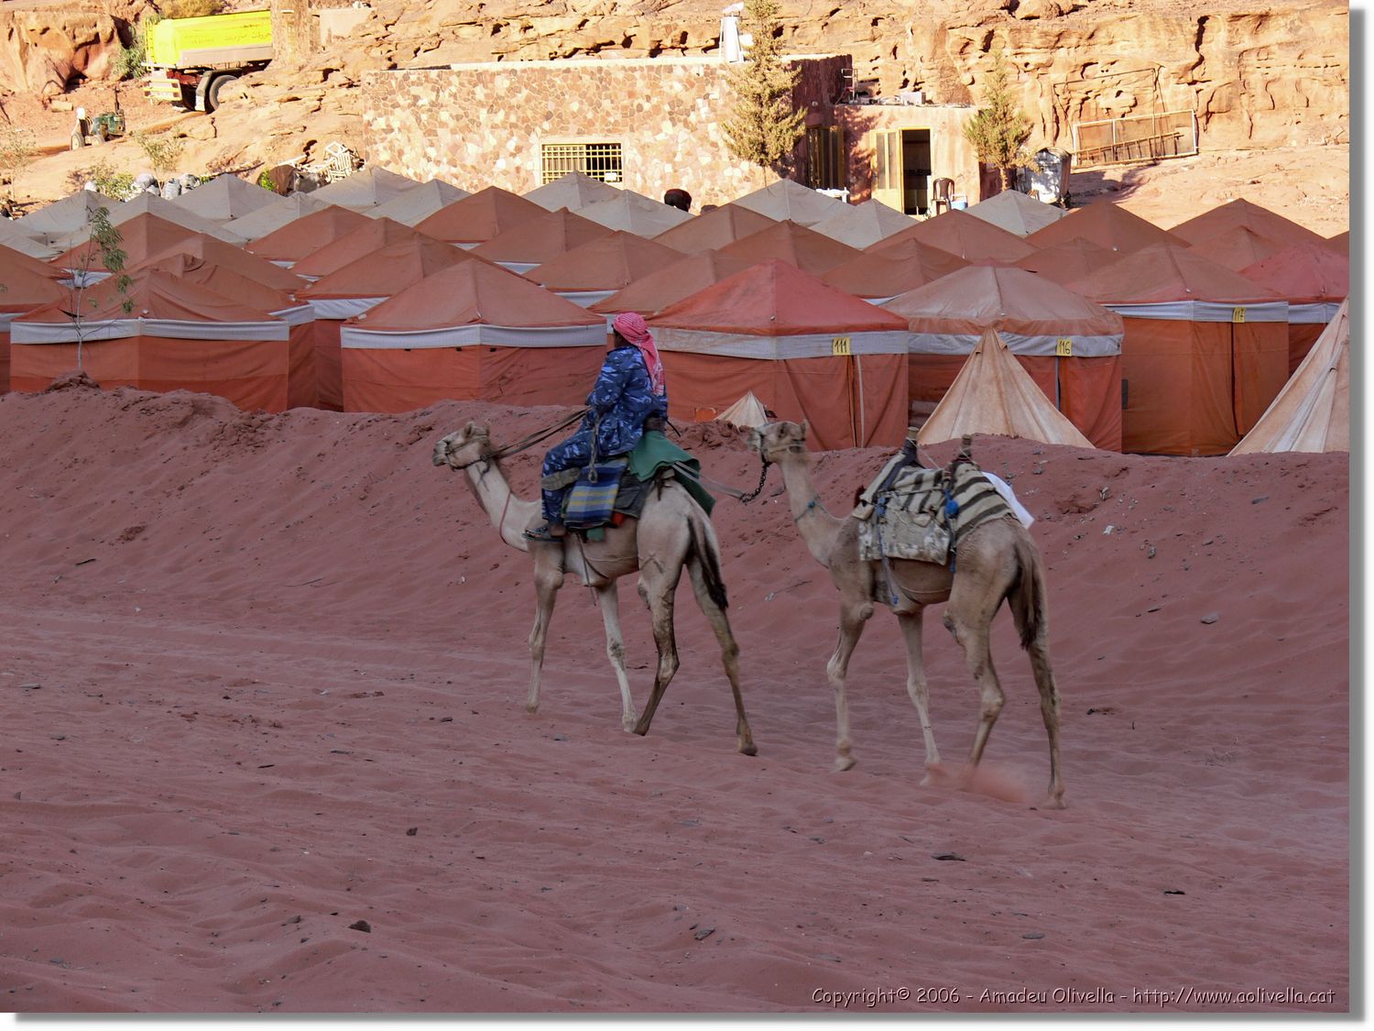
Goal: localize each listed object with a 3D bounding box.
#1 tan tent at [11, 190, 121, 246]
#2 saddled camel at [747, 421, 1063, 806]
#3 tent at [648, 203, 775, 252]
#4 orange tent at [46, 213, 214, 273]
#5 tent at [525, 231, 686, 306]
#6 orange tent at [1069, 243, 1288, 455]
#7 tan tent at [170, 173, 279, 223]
[{"bbox_3d":[-9.457,-3.918,82.612,2.150,2.400,2.150,4,7,37],"label":"tan tent"},{"bbox_3d":[1.280,0.561,31.800,2.500,2.170,0.650,4,6,45],"label":"saddled camel"},{"bbox_3d":[0.662,-3.313,76.112,2.150,2.400,2.150,5,7,41],"label":"tent"},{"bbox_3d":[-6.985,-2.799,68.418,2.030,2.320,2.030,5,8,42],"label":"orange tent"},{"bbox_3d":[-1.093,-3.003,85.440,2.750,3.250,2.750,1,2,41],"label":"tent"},{"bbox_3d":[5.677,-2.010,62.312,2.150,2.400,2.150,4,7,38],"label":"orange tent"},{"bbox_3d":[-8.077,-4.613,92.098,2.500,2.750,2.500,3,5,40],"label":"tan tent"}]

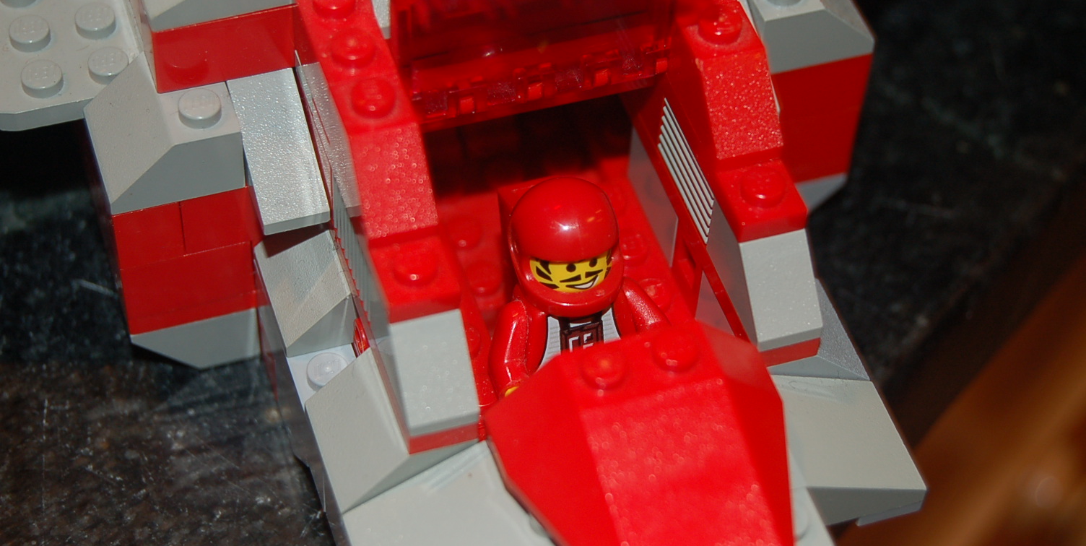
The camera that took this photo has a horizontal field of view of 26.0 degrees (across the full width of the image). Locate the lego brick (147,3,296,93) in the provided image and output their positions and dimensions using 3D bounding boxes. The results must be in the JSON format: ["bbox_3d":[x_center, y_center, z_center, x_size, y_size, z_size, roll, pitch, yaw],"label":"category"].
[{"bbox_3d":[-0.038,-0.028,0.271,0.016,0.010,0.008,-13,52,-14],"label":"lego brick"}]

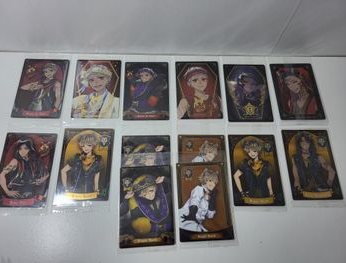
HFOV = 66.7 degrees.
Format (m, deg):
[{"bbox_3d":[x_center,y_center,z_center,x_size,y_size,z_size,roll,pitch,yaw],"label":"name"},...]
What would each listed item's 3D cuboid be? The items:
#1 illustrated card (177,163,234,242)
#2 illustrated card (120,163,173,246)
[{"bbox_3d":[0.035,0.077,0.300,0.059,0.002,0.086,-2,69,-3],"label":"illustrated card"},{"bbox_3d":[-0.030,0.082,0.295,0.059,0.002,0.086,-2,69,-4],"label":"illustrated card"}]

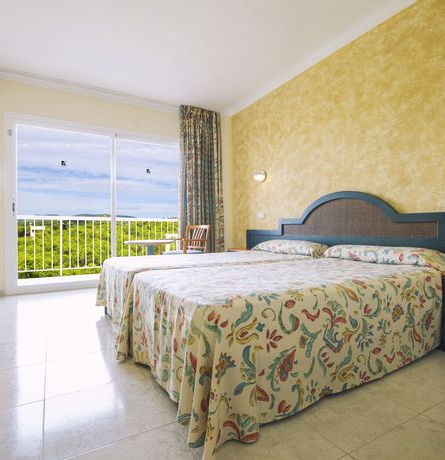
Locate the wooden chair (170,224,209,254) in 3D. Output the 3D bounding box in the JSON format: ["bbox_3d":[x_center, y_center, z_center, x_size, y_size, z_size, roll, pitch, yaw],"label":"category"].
[{"bbox_3d":[-0.494,0.347,3.951,0.570,0.830,0.550,0,0,-42],"label":"wooden chair"}]

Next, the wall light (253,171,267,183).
[{"bbox_3d":[0.514,-0.737,4.009,0.100,0.165,0.225,0,0,-30],"label":"wall light"}]

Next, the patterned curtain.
[{"bbox_3d":[-0.298,-0.542,4.361,0.708,2.546,0.170,0,0,-28],"label":"patterned curtain"}]

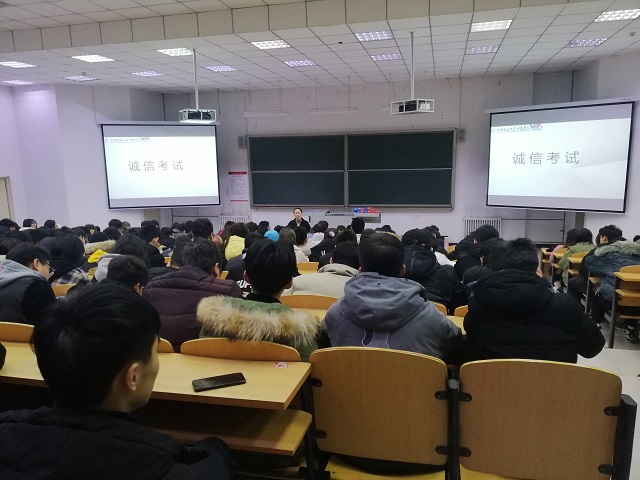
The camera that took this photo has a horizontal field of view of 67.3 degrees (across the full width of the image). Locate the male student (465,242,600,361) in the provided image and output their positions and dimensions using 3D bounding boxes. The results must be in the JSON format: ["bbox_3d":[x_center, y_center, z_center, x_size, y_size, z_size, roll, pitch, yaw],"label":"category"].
[{"bbox_3d":[0.785,0.578,1.930,0.500,1.230,0.740,1,10,14],"label":"male student"}]

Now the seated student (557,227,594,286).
[{"bbox_3d":[3.638,0.384,6.831,0.500,1.160,0.650,1,10,14],"label":"seated student"}]

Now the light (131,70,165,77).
[{"bbox_3d":[-3.868,-3.794,10.846,0.600,0.080,0.600,1,10,14],"label":"light"}]

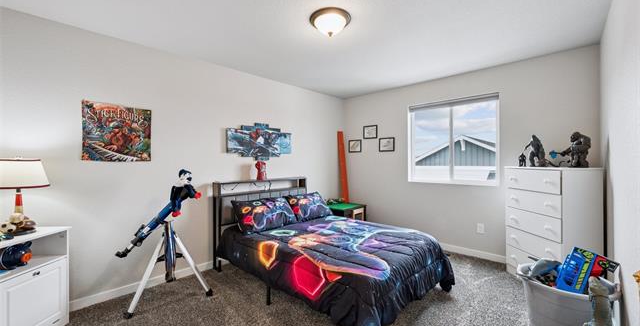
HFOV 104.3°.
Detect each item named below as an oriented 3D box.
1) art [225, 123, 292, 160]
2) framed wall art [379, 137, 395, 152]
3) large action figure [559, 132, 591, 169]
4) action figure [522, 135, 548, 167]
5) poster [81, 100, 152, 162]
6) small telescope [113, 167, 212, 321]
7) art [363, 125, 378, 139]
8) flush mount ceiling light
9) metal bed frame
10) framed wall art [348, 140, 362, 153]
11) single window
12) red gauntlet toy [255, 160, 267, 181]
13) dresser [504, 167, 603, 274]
[{"bbox_3d":[-0.793,-0.286,3.458,0.030,0.505,1.020,0,1,45],"label":"art"},{"bbox_3d":[1.112,-0.296,4.130,0.288,0.240,0.020,0,1,45],"label":"framed wall art"},{"bbox_3d":[2.329,-0.109,2.289,0.170,0.325,0.150,0,1,20],"label":"large action figure"},{"bbox_3d":[2.264,-0.109,2.599,0.180,0.320,0.150,0,1,28],"label":"action figure"},{"bbox_3d":[-1.893,-0.280,2.351,0.020,0.525,0.515,0,1,45],"label":"poster"},{"bbox_3d":[-1.476,0.677,2.351,0.570,1.190,0.700,0,1,45],"label":"small telescope"},{"bbox_3d":[0.882,-0.535,4.354,0.286,0.240,0.020,0,1,45],"label":"art"},{"bbox_3d":[0.095,-1.114,2.044,0.335,0.136,0.335,0,0,0],"label":"flush mount ceiling light"},{"bbox_3d":[-0.042,0.745,2.746,2.020,1.030,1.420,0,1,45],"label":"metal bed frame"},{"bbox_3d":[0.652,-0.302,4.584,0.288,0.237,0.020,0,1,45],"label":"framed wall art"},{"bbox_3d":[1.819,-0.291,3.488,1.160,1.170,0.100,0,1,45],"label":"single window"},{"bbox_3d":[-0.778,0.105,3.275,0.105,0.267,0.120,0,0,45],"label":"red gauntlet toy"},{"bbox_3d":[2.298,0.655,2.503,0.385,1.195,0.660,0,1,-1],"label":"dresser"}]

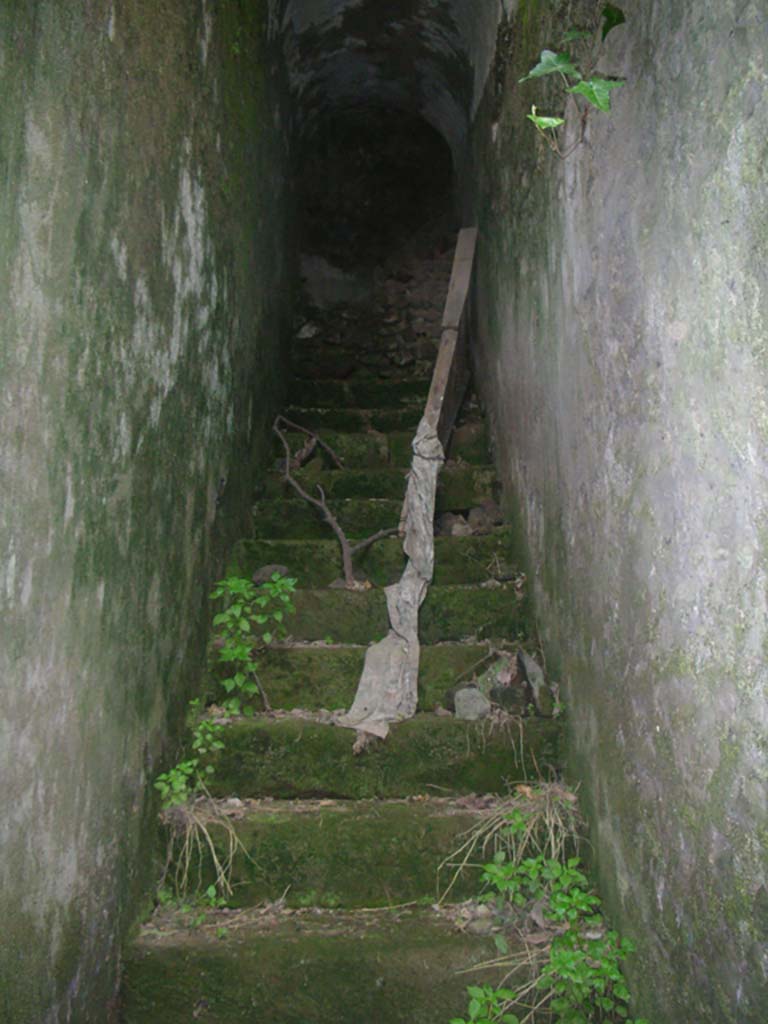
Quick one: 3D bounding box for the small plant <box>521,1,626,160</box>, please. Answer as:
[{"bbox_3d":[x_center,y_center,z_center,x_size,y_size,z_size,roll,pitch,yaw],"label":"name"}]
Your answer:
[{"bbox_3d":[0.398,-0.917,2.200,0.190,0.300,0.240,0,-9,0],"label":"small plant"}]

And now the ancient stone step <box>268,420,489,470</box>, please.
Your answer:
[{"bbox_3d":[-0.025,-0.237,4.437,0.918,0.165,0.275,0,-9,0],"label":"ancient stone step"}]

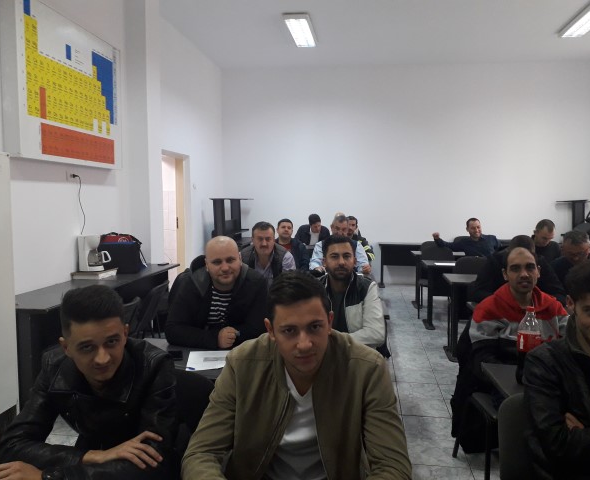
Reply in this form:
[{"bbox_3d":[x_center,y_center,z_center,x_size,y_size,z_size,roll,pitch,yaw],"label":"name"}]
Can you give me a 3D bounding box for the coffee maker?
[{"bbox_3d":[-2.008,0.135,5.000,0.280,0.355,0.200,2,4,28],"label":"coffee maker"}]

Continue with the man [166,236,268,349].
[{"bbox_3d":[-0.367,0.626,2.580,0.550,1.280,0.800,-1,4,-3],"label":"man"}]

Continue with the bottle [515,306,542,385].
[{"bbox_3d":[0.935,0.419,1.990,0.098,0.302,0.098,0,3,0],"label":"bottle"}]

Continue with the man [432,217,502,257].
[{"bbox_3d":[2.154,0.345,6.276,0.860,1.270,0.750,2,5,14],"label":"man"}]

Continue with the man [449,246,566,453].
[{"bbox_3d":[1.051,0.650,2.380,0.530,1.240,0.800,1,4,18],"label":"man"}]

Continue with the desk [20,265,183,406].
[{"bbox_3d":[-1.743,0.735,4.454,0.570,0.734,2.300,1,5,8],"label":"desk"}]

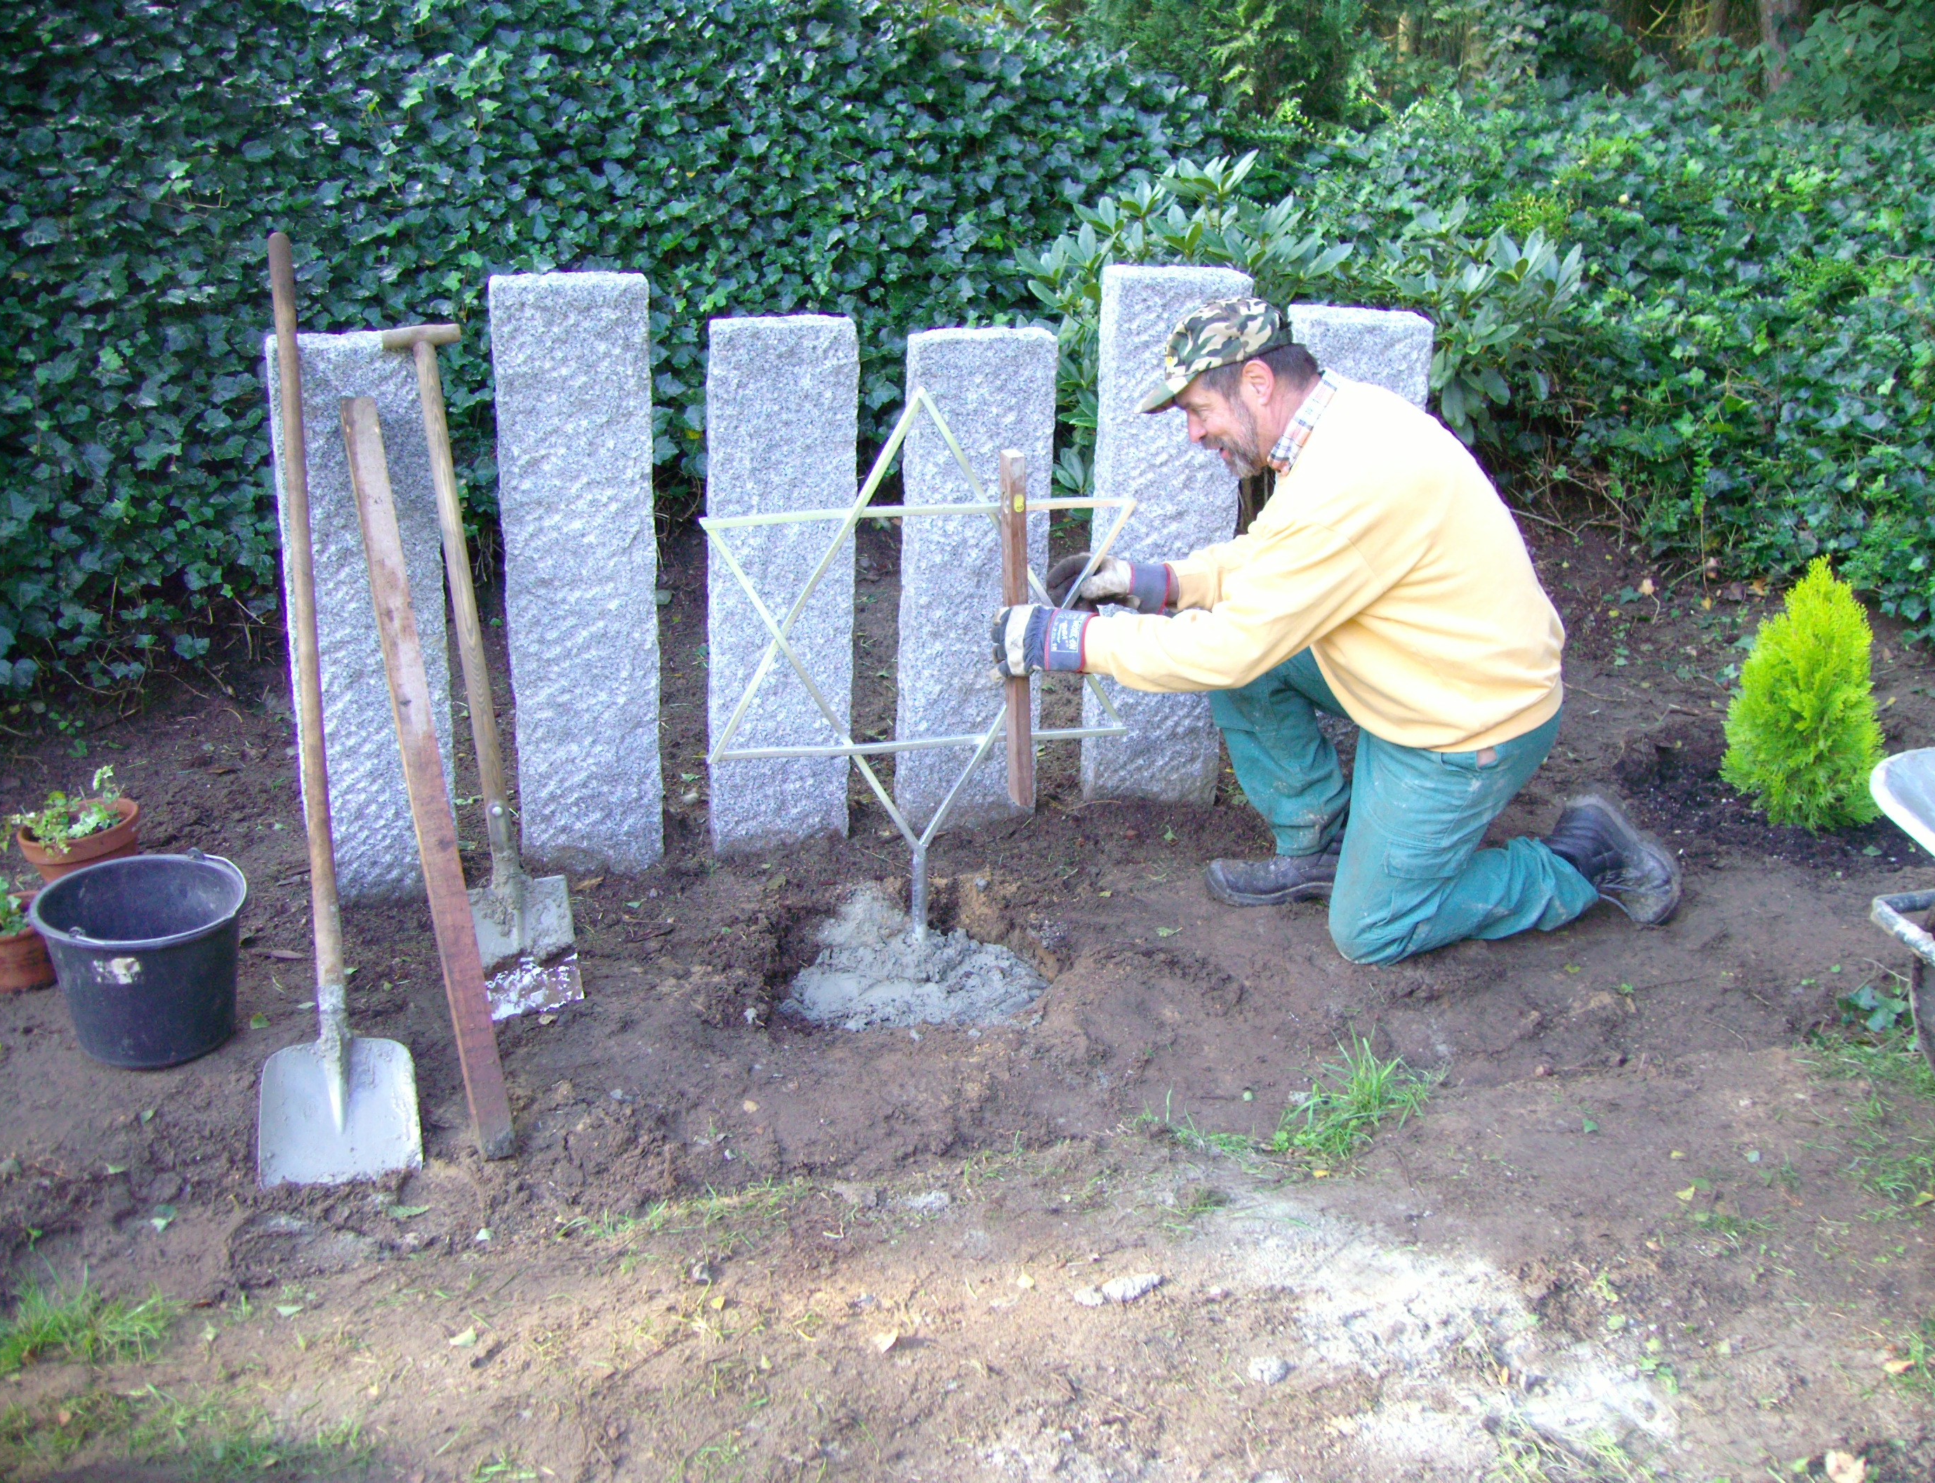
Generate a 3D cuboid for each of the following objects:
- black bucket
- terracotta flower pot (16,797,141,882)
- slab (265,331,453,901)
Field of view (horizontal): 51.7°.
[{"bbox_3d":[-1.288,0.351,3.150,0.315,0.240,0.315,3,22,-1],"label":"black bucket"},{"bbox_3d":[-1.550,0.217,3.529,0.202,0.165,0.202,-2,20,1],"label":"terracotta flower pot"},{"bbox_3d":[-1.040,-0.201,3.498,0.249,1.010,0.120,-4,22,-15],"label":"slab"}]

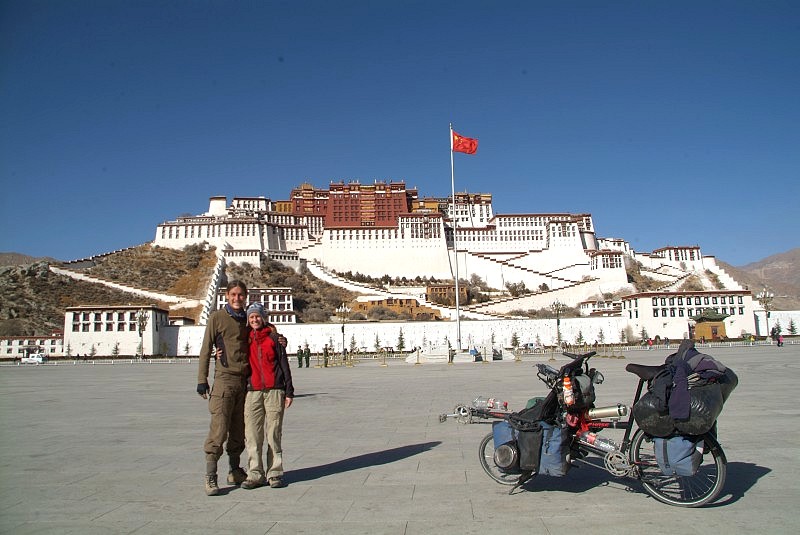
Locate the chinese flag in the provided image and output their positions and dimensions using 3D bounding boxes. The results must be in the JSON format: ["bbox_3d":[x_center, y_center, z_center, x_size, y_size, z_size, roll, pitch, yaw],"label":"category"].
[{"bbox_3d":[6.573,-12.545,60.265,2.600,2.300,0.600,-2,-8,3],"label":"chinese flag"}]

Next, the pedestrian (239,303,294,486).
[{"bbox_3d":[-1.201,1.175,5.575,0.500,1.660,0.350,-1,-8,1],"label":"pedestrian"}]

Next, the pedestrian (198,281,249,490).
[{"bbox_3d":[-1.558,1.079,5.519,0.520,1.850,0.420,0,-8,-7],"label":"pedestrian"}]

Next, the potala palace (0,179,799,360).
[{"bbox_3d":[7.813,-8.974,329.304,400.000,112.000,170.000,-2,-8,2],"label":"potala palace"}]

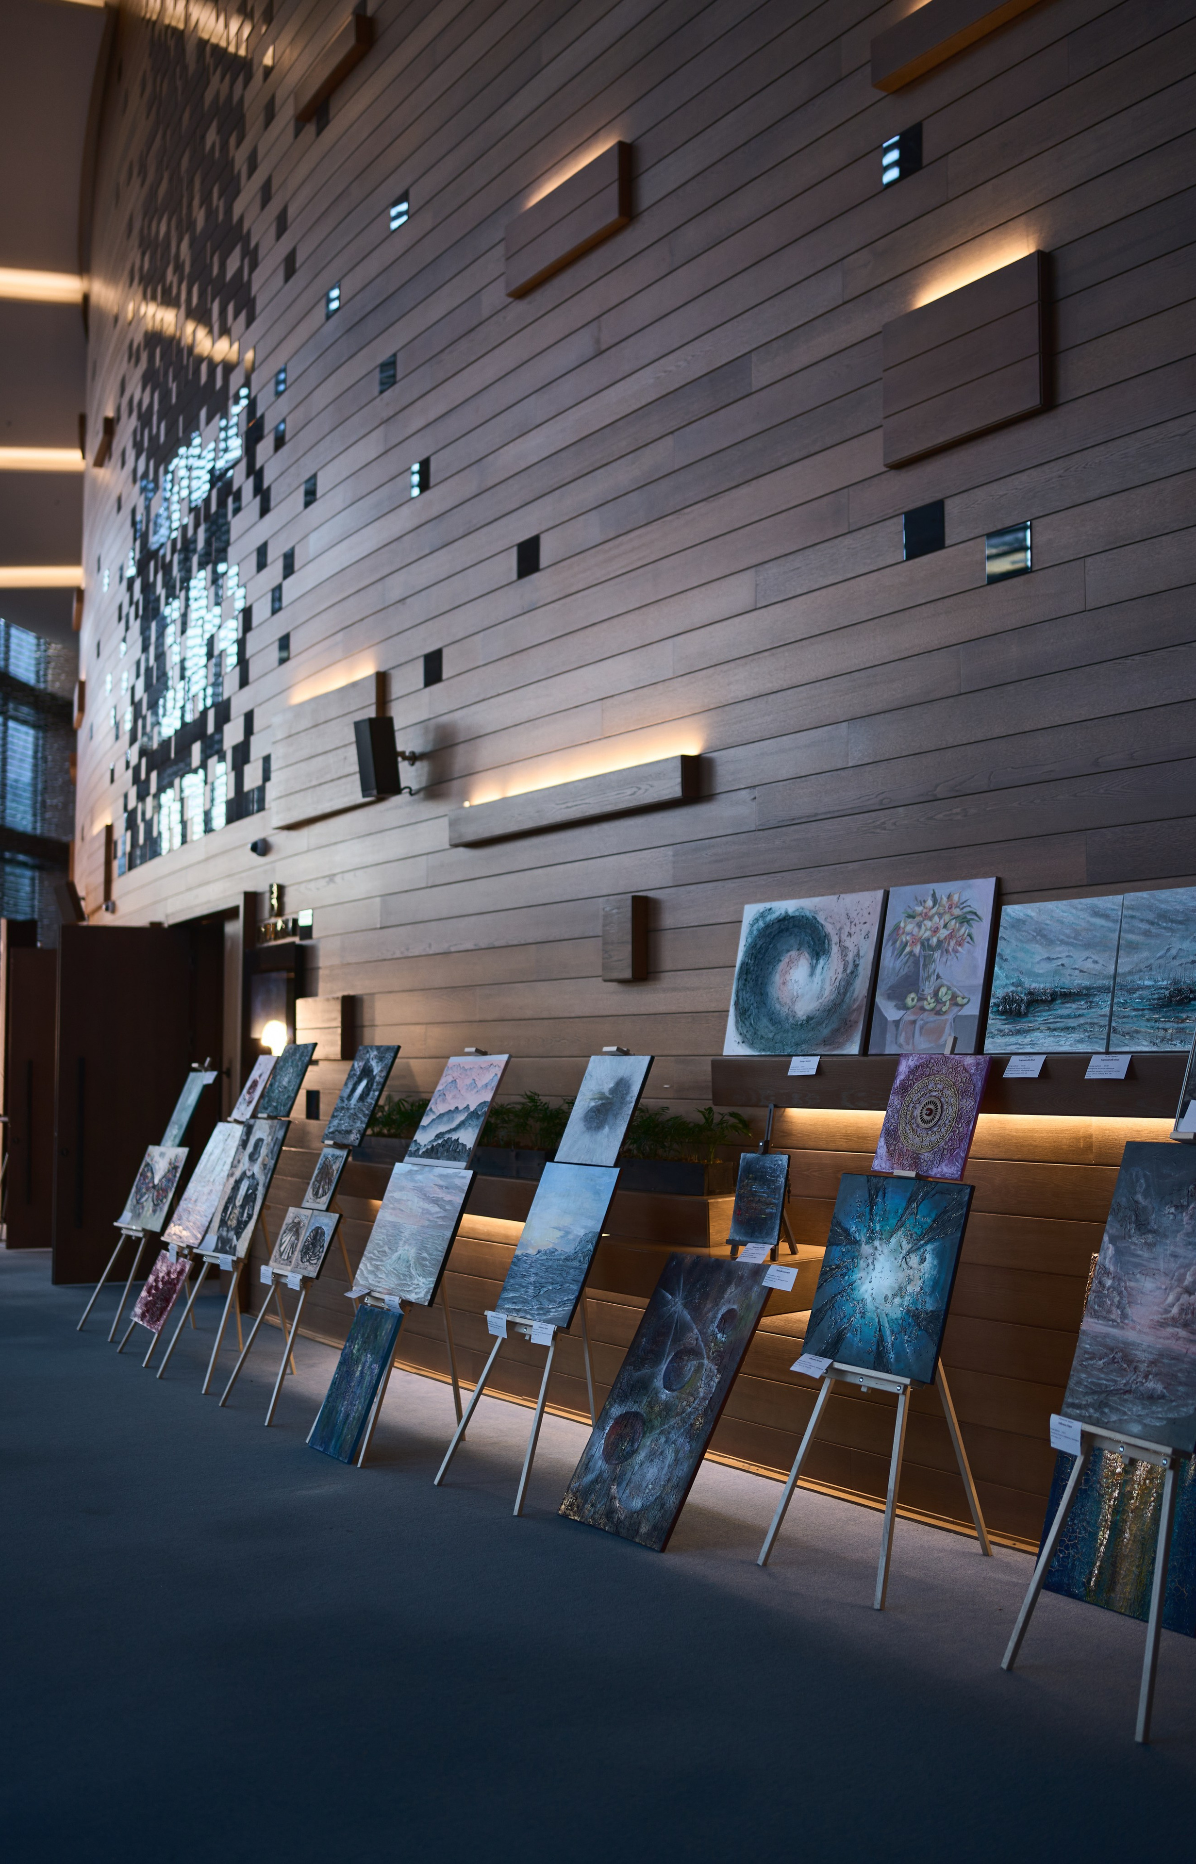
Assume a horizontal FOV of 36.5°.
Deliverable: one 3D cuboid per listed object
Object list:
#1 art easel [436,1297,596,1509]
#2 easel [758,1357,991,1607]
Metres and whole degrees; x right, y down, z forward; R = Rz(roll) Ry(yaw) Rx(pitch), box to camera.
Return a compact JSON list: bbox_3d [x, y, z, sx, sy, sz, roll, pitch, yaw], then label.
[{"bbox_3d":[-0.194,1.243,6.752,0.610,1.630,0.570,3,-5,-34],"label":"art easel"},{"bbox_3d":[0.943,1.154,5.673,0.700,1.645,0.550,3,-5,-33],"label":"easel"}]

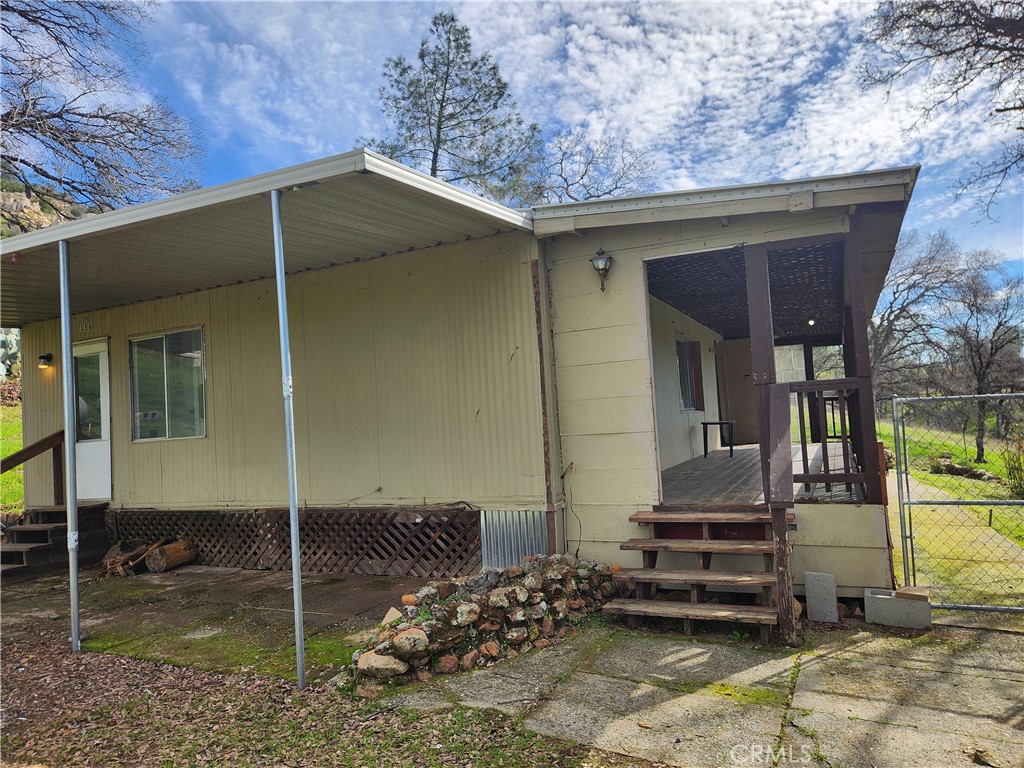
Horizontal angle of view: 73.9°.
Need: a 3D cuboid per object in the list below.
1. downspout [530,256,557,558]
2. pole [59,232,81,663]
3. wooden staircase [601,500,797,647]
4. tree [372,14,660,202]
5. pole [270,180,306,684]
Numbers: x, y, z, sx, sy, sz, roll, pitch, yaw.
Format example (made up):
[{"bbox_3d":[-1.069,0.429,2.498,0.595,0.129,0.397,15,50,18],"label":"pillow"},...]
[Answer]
[{"bbox_3d":[0.290,0.218,6.134,0.070,2.750,0.060,-5,-3,25],"label":"downspout"},{"bbox_3d":[-3.510,0.465,5.406,0.062,3.250,0.062,-5,-3,25],"label":"pole"},{"bbox_3d":[1.470,1.429,5.247,1.310,0.750,1.060,-5,-3,25],"label":"wooden staircase"},{"bbox_3d":[0.225,-3.907,18.673,7.600,12.900,6.800,-3,-3,0],"label":"tree"},{"bbox_3d":[-1.440,0.322,4.395,0.056,3.220,0.056,-6,-4,25],"label":"pole"}]

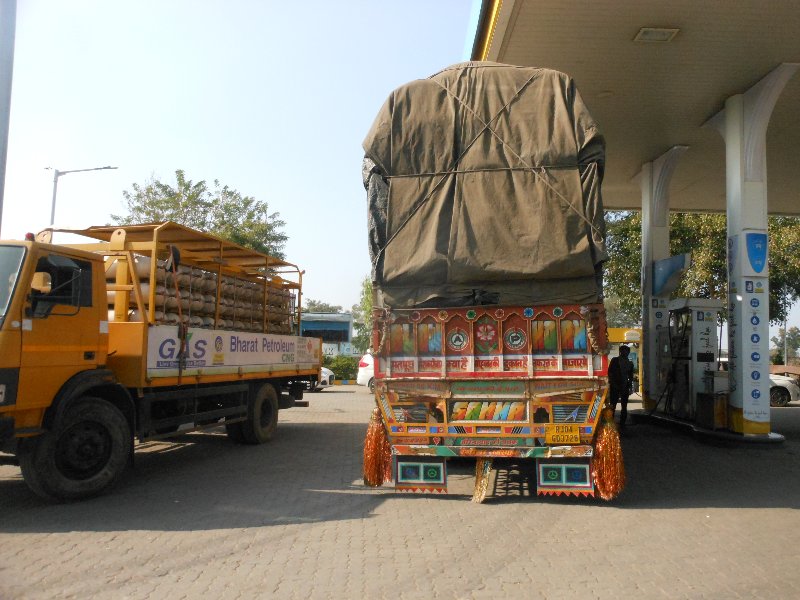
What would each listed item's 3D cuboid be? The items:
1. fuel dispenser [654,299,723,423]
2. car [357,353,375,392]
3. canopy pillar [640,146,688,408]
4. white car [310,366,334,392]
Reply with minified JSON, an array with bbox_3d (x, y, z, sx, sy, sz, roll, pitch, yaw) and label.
[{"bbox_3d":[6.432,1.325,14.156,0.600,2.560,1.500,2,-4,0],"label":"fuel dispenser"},{"bbox_3d":[0.583,2.672,23.664,4.000,1.520,1.720,1,-4,3],"label":"car"},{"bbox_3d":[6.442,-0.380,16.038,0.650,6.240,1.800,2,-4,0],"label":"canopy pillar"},{"bbox_3d":[-4.394,2.560,23.900,4.100,1.500,1.720,0,-4,18],"label":"white car"}]

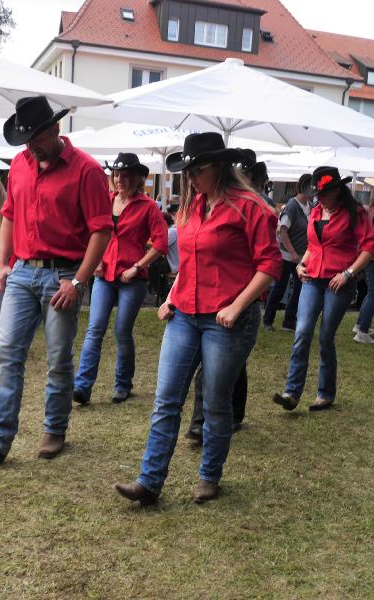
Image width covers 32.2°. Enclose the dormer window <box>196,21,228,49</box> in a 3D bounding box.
[{"bbox_3d":[1.076,-11.642,28.428,1.543,1.066,0.152,1,10,-17],"label":"dormer window"}]

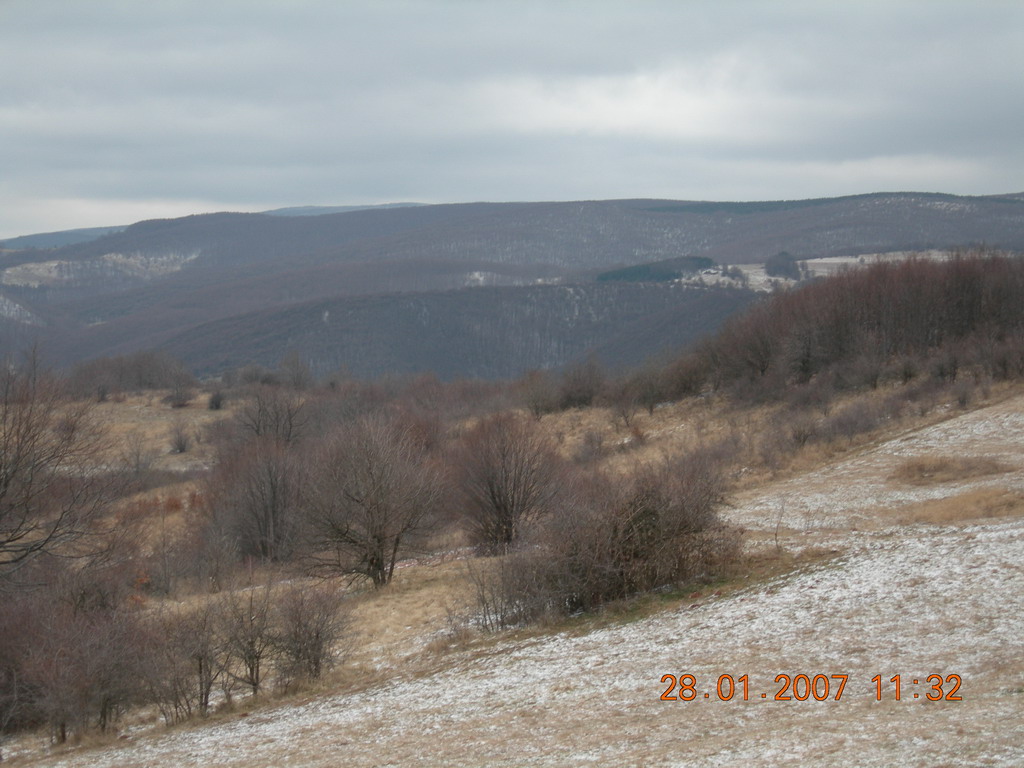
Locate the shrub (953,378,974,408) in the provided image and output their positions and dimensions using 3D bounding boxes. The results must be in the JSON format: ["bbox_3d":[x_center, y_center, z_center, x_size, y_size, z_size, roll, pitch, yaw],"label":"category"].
[{"bbox_3d":[26.673,0.561,180.000,1.300,1.772,1.235,0,3,0],"label":"shrub"}]

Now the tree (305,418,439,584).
[{"bbox_3d":[-4.000,3.365,88.000,3.986,4.968,3.786,0,3,0],"label":"tree"}]

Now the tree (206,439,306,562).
[{"bbox_3d":[-8.598,4.015,105.000,3.860,4.273,3.667,0,3,0],"label":"tree"}]

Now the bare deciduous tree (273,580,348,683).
[{"bbox_3d":[-5.026,6.223,76.000,1.896,2.544,1.801,0,3,0],"label":"bare deciduous tree"}]

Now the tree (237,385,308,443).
[{"bbox_3d":[-13.756,1.752,175.000,4.135,3.446,3.929,0,3,0],"label":"tree"}]

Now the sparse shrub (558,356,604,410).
[{"bbox_3d":[4.448,-0.032,195.000,2.944,3.456,2.797,0,3,0],"label":"sparse shrub"}]

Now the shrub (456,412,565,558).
[{"bbox_3d":[-0.049,3.266,100.000,3.545,4.660,3.367,0,3,0],"label":"shrub"}]

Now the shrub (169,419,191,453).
[{"bbox_3d":[-19.643,3.161,180.000,1.300,2.009,1.235,0,3,0],"label":"shrub"}]

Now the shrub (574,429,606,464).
[{"bbox_3d":[3.993,3.179,155.000,1.628,1.831,1.546,0,3,0],"label":"shrub"}]

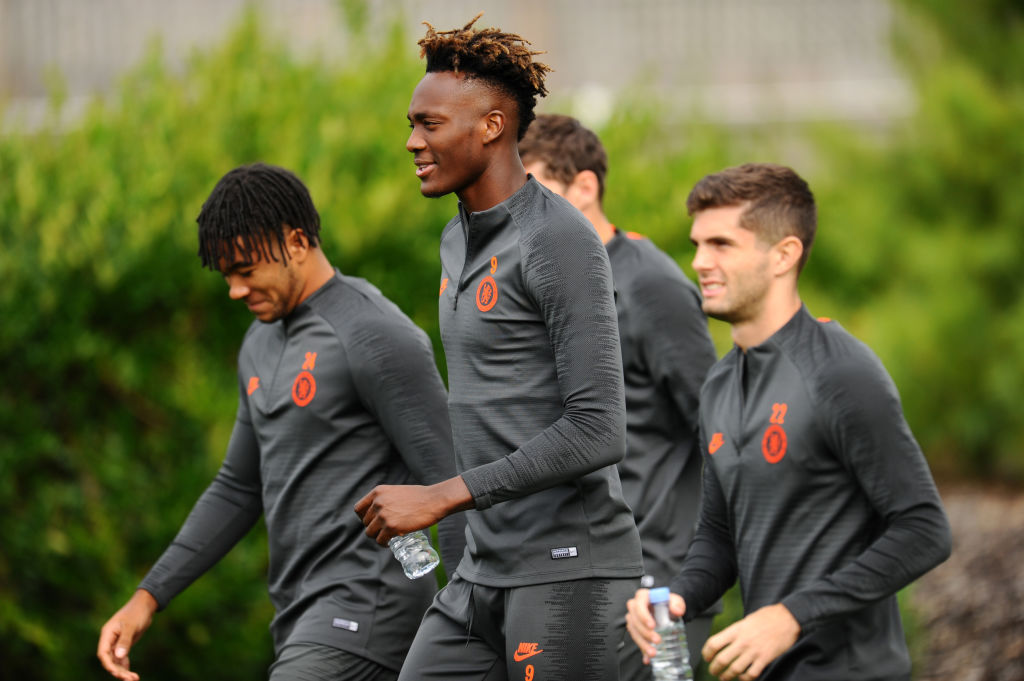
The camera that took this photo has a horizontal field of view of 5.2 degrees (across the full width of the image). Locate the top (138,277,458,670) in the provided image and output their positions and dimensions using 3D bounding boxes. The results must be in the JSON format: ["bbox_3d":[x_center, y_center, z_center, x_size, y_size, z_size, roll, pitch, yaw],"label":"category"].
[{"bbox_3d":[-0.342,0.219,19.400,0.420,0.690,0.560,0,-1,-35],"label":"top"}]

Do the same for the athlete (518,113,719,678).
[{"bbox_3d":[0.195,0.520,20.300,0.500,1.860,0.570,0,-1,-35],"label":"athlete"}]

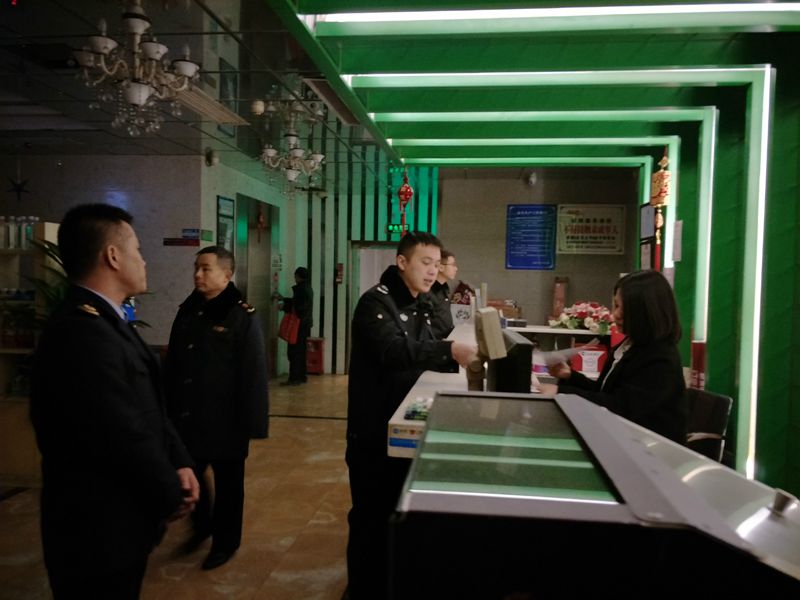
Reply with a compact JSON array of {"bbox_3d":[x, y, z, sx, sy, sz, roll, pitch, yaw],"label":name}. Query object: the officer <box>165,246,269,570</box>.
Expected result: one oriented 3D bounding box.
[{"bbox_3d":[-1.029,0.567,3.107,0.580,1.730,0.420,3,2,30],"label":"officer"}]

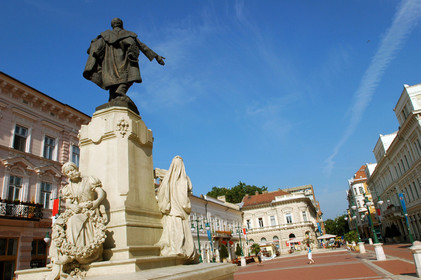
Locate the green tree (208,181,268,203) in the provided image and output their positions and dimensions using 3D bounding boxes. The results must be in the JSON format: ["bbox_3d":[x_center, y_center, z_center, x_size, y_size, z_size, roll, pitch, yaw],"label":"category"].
[{"bbox_3d":[8.983,21.886,87.443,18.000,20.000,16.000,-13,-22,18],"label":"green tree"}]

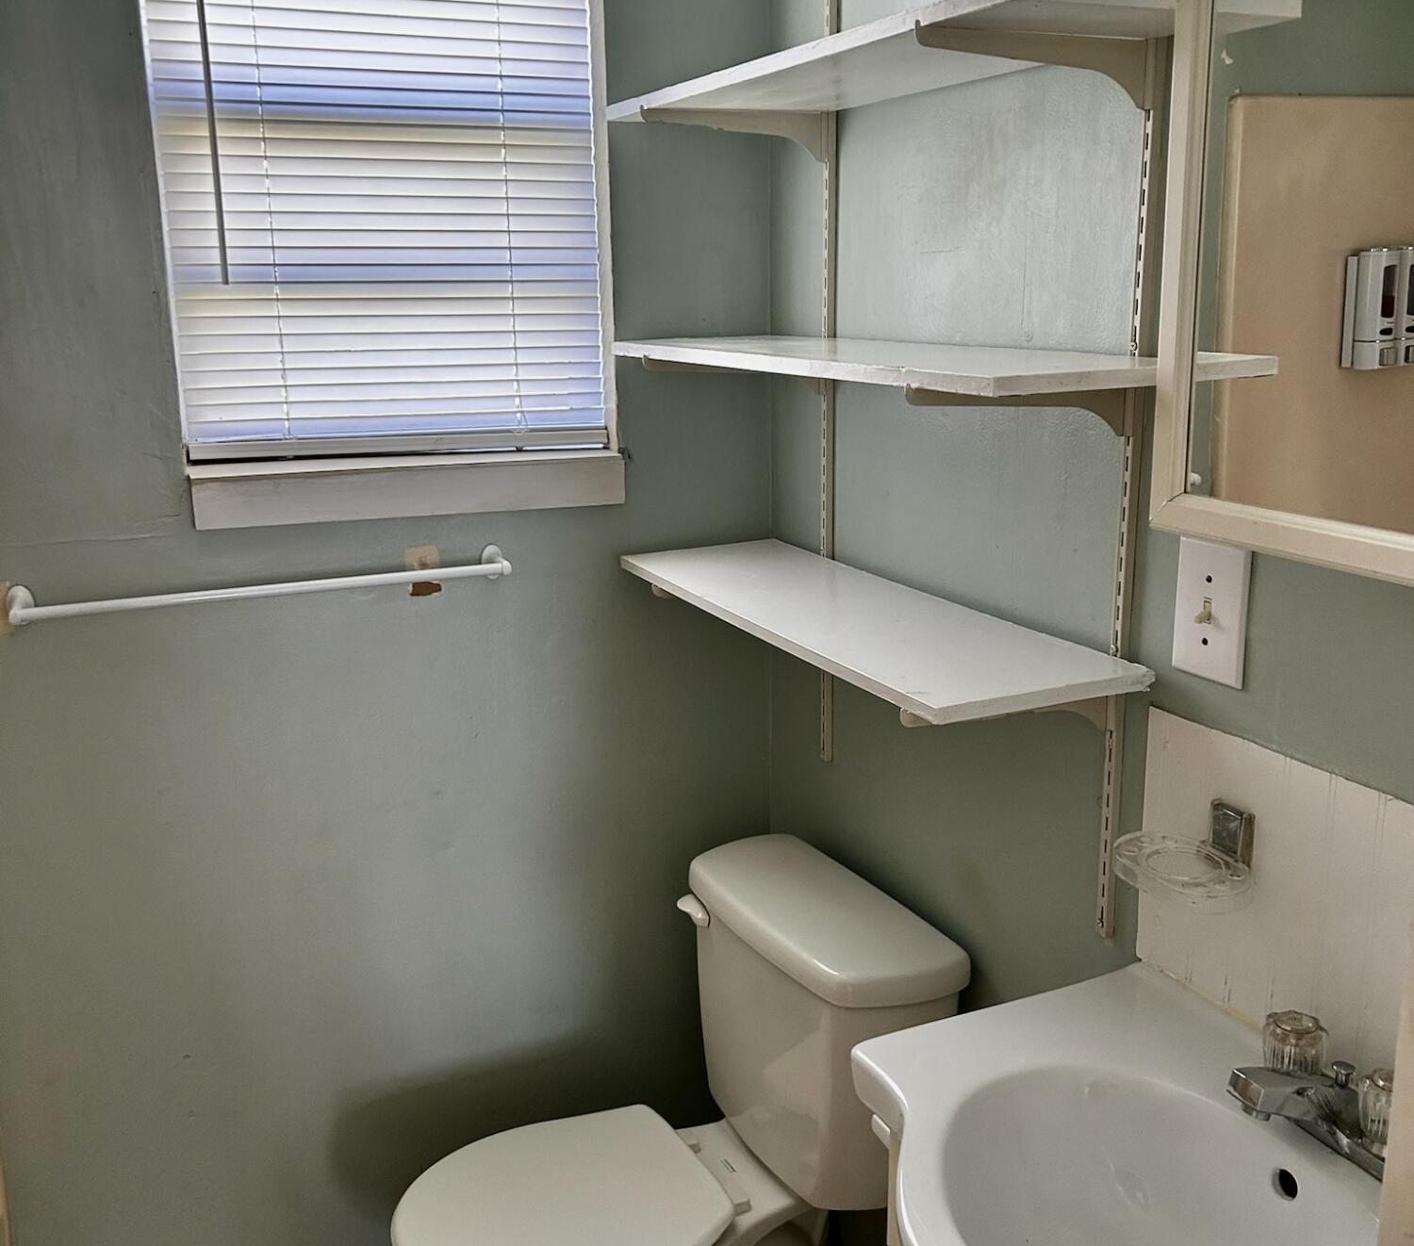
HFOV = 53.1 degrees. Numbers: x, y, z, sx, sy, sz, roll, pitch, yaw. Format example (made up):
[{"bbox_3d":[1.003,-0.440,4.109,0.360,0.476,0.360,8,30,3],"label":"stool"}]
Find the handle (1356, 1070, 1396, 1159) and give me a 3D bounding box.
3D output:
[{"bbox_3d":[0.549,0.388,1.131,0.050,0.048,0.050,-7,15,-24],"label":"handle"}]

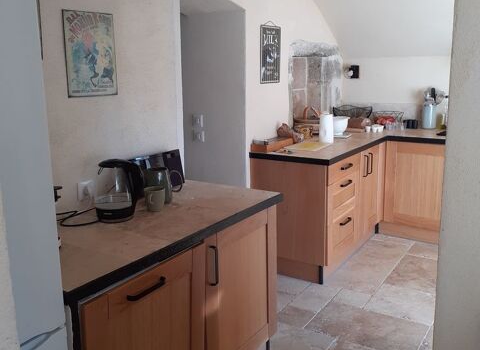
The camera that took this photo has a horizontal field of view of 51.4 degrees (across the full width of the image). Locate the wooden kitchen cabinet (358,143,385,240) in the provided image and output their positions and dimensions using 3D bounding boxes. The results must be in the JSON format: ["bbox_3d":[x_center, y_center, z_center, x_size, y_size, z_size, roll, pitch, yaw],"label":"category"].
[{"bbox_3d":[0.854,0.139,4.205,0.535,0.798,0.571,7,15,33],"label":"wooden kitchen cabinet"}]

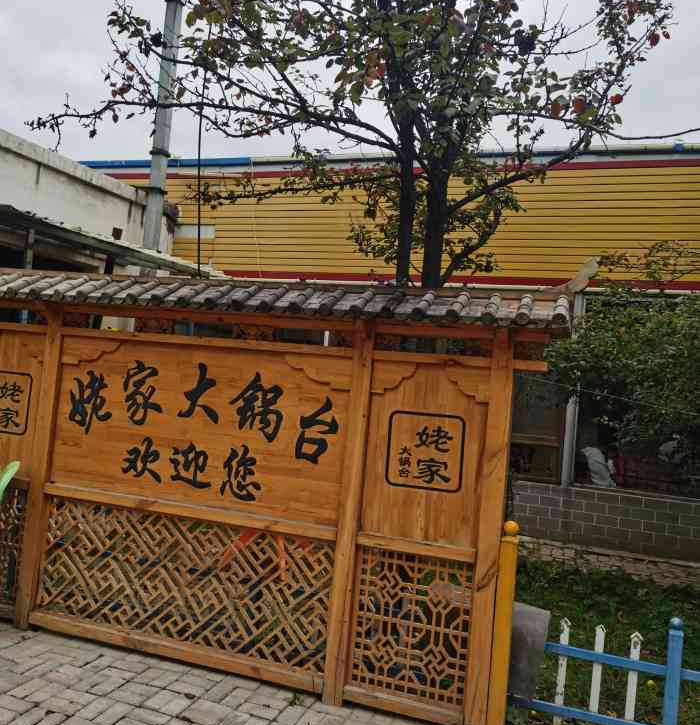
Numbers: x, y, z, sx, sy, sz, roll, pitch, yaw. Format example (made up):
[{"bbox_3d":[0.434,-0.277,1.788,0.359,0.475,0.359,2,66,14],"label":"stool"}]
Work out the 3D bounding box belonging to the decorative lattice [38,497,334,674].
[{"bbox_3d":[-0.984,1.196,4.050,1.884,0.684,0.045,4,-3,20],"label":"decorative lattice"}]

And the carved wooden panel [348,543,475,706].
[{"bbox_3d":[0.290,1.287,3.586,0.613,0.687,0.045,4,-3,20],"label":"carved wooden panel"}]

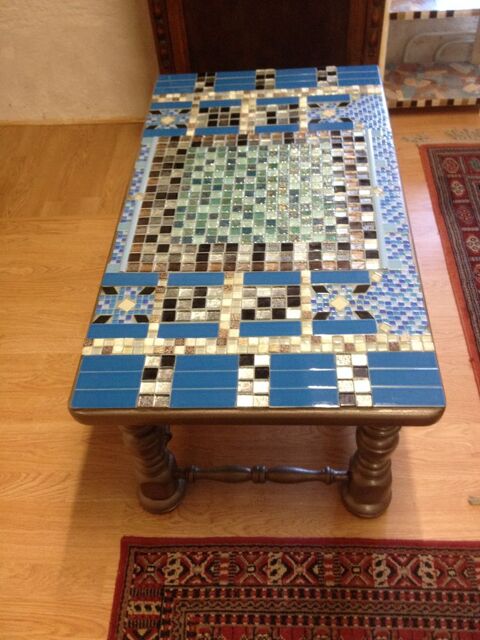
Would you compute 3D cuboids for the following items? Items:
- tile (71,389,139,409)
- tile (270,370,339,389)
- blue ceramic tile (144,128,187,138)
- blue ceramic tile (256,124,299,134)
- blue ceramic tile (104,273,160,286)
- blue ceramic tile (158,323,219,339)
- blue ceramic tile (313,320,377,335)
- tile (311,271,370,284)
[{"bbox_3d":[-0.203,0.122,0.980,0.100,0.008,0.032,-1,46,5],"label":"tile"},{"bbox_3d":[0.095,0.092,0.965,0.099,0.008,0.032,-1,47,5],"label":"tile"},{"bbox_3d":[-0.168,-0.421,1.470,0.099,0.008,0.032,-1,47,5],"label":"blue ceramic tile"},{"bbox_3d":[0.087,-0.434,1.484,0.100,0.008,0.032,-1,46,5],"label":"blue ceramic tile"},{"bbox_3d":[-0.194,-0.069,1.163,0.100,0.008,0.032,-1,46,5],"label":"blue ceramic tile"},{"bbox_3d":[-0.085,0.020,1.068,0.100,0.008,0.032,-1,48,5],"label":"blue ceramic tile"},{"bbox_3d":[0.169,0.014,1.048,0.100,0.008,0.031,-1,48,5],"label":"blue ceramic tile"},{"bbox_3d":[0.175,-0.070,1.127,0.100,0.008,0.032,-1,46,5],"label":"tile"}]

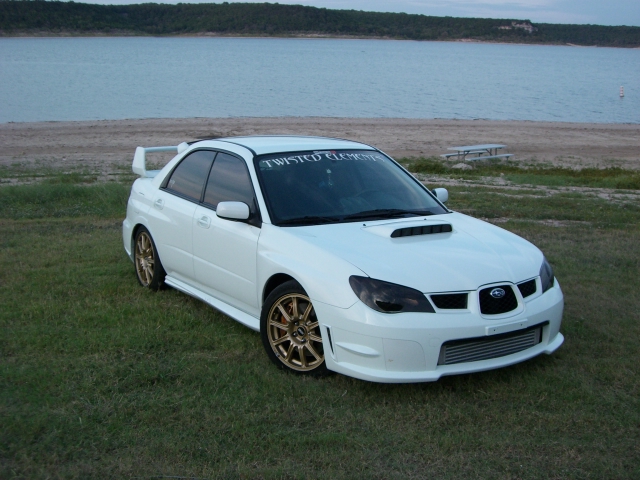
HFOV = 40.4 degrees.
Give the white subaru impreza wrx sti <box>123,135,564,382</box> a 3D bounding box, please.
[{"bbox_3d":[-0.132,-0.083,6.790,1.780,1.410,4.460,-6,13,-31],"label":"white subaru impreza wrx sti"}]

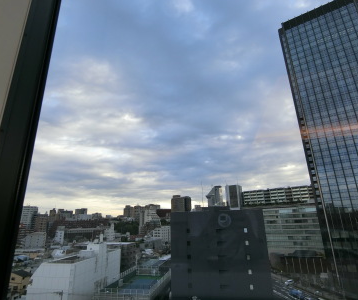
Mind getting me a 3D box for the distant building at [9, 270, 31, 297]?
[{"bbox_3d":[-63.300,51.710,84.470,7.200,8.200,6.800,-5,-18,10],"label":"distant building"}]

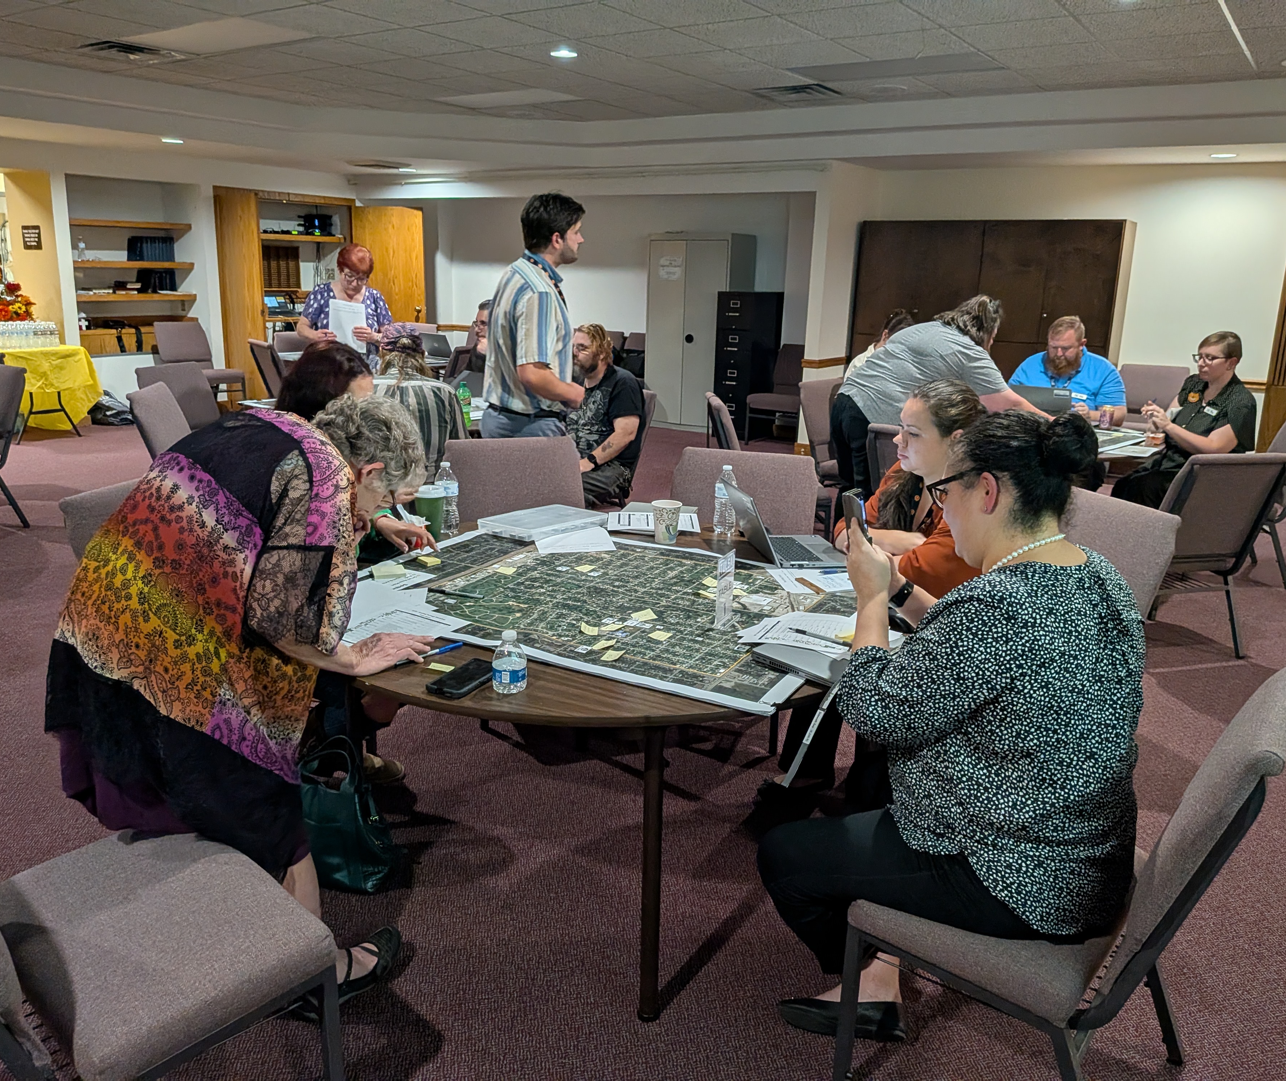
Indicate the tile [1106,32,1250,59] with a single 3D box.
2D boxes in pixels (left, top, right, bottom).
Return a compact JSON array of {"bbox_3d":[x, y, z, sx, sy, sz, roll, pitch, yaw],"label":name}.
[{"bbox_3d":[2.740,-2.557,5.153,0.600,0.020,0.600,11,18,32],"label":"tile"}]

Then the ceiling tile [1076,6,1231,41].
[{"bbox_3d":[2.411,-2.454,4.718,0.605,0.020,0.605,12,19,32],"label":"ceiling tile"}]

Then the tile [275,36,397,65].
[{"bbox_3d":[-1.815,-2.923,5.977,0.600,0.020,0.600,12,19,32],"label":"tile"}]

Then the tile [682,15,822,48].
[{"bbox_3d":[0.537,-2.624,5.147,0.600,0.020,0.600,11,18,32],"label":"tile"}]

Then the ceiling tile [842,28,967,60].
[{"bbox_3d":[1.396,-2.659,5.347,0.600,0.020,0.600,12,19,32],"label":"ceiling tile"}]

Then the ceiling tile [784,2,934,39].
[{"bbox_3d":[1.052,-2.532,4.859,0.605,0.020,0.605,12,19,32],"label":"ceiling tile"}]

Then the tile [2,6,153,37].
[{"bbox_3d":[-2.995,-2.765,5.319,0.600,0.020,0.600,11,18,32],"label":"tile"}]

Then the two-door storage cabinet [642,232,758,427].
[{"bbox_3d":[0.534,-1.999,9.680,0.914,1.830,0.460,12,18,32],"label":"two-door storage cabinet"}]

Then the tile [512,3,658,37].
[{"bbox_3d":[-0.295,-2.610,5.011,0.600,0.020,0.600,12,19,32],"label":"tile"}]

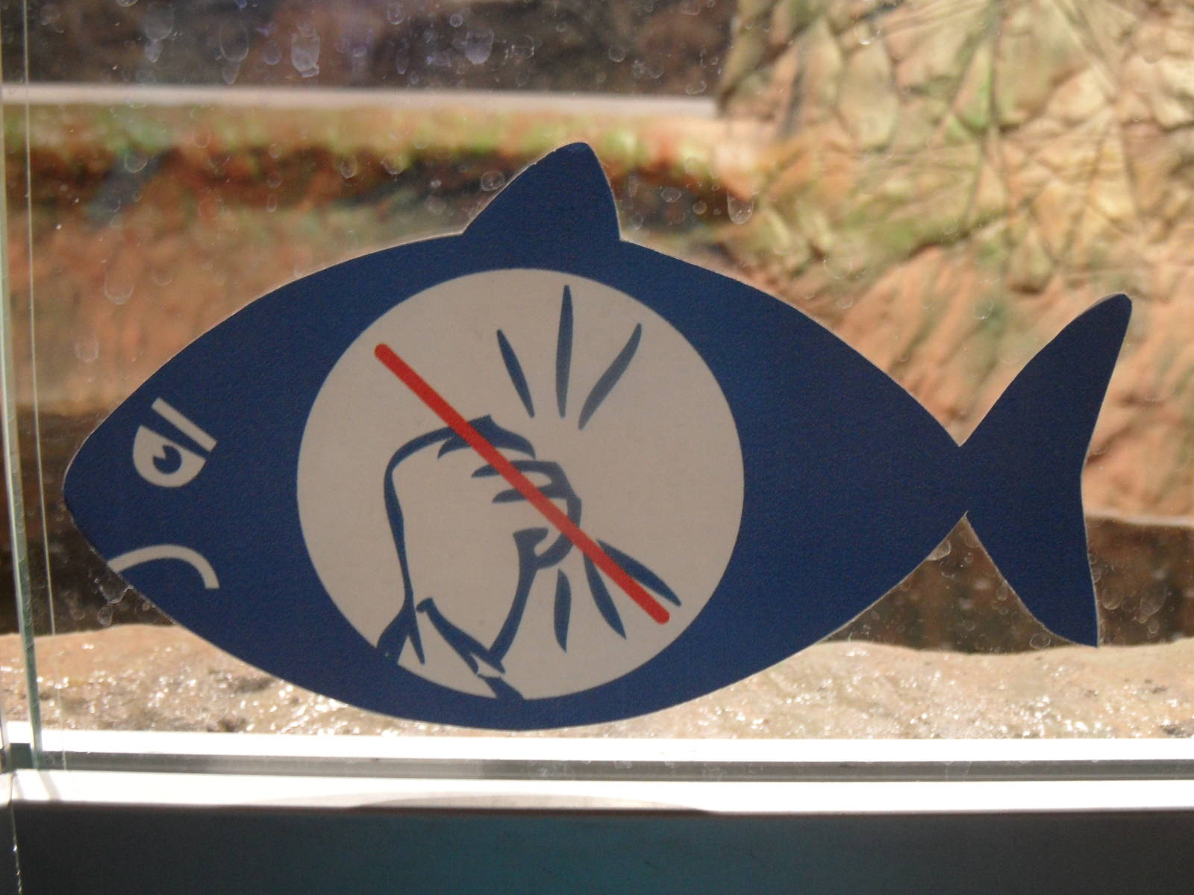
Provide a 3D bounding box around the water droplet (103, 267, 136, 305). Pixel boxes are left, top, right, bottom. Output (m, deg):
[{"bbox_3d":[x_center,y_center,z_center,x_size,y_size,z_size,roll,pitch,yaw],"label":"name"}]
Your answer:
[{"bbox_3d":[-0.108,-0.037,0.390,0.007,0.009,0.002,0,12,-2],"label":"water droplet"}]

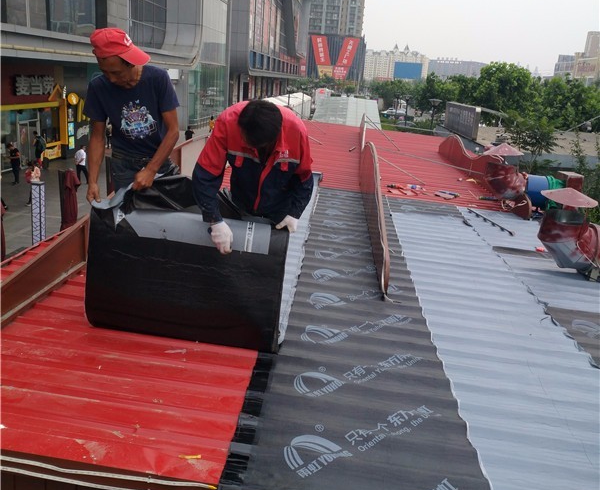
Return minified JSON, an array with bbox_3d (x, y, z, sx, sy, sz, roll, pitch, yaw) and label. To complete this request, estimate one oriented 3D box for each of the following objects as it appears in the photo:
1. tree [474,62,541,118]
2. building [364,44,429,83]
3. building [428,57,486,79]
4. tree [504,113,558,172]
[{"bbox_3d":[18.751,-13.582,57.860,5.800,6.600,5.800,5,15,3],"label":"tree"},{"bbox_3d":[111.539,-212.768,739.486,74.000,46.000,28.000,5,15,3],"label":"building"},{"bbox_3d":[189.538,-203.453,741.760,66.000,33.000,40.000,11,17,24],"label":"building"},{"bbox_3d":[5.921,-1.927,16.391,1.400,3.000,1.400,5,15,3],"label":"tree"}]

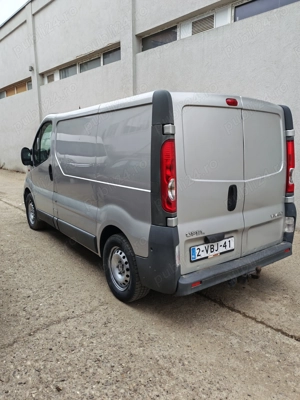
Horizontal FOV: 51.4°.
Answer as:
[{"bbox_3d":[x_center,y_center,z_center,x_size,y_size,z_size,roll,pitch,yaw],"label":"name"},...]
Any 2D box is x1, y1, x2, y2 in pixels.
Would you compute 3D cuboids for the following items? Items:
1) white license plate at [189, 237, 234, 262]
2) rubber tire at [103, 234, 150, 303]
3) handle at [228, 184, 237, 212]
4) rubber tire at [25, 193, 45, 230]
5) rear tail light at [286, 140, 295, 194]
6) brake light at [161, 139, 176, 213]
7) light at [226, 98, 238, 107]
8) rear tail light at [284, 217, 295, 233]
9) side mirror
[{"bbox_3d":[0.552,0.420,2.694,0.530,0.120,0.020,-8,13,-35],"label":"white license plate"},{"bbox_3d":[-0.227,0.668,3.158,0.210,0.660,0.665,-8,13,-35],"label":"rubber tire"},{"bbox_3d":[0.748,-0.011,2.809,0.100,0.235,0.045,-8,13,-35],"label":"handle"},{"bbox_3d":[-2.032,0.225,5.636,0.210,0.660,0.665,-8,13,-35],"label":"rubber tire"},{"bbox_3d":[1.500,-0.357,3.370,0.130,0.570,0.100,-8,13,-35],"label":"rear tail light"},{"bbox_3d":[0.142,-0.173,2.414,0.130,0.570,0.100,-8,13,-35],"label":"brake light"},{"bbox_3d":[0.723,-0.856,2.734,0.145,0.058,0.040,-8,13,-35],"label":"light"},{"bbox_3d":[1.528,0.272,3.415,0.125,0.175,0.080,-8,13,-35],"label":"rear tail light"},{"bbox_3d":[-1.974,-0.689,4.980,0.185,0.285,0.155,-8,13,-35],"label":"side mirror"}]

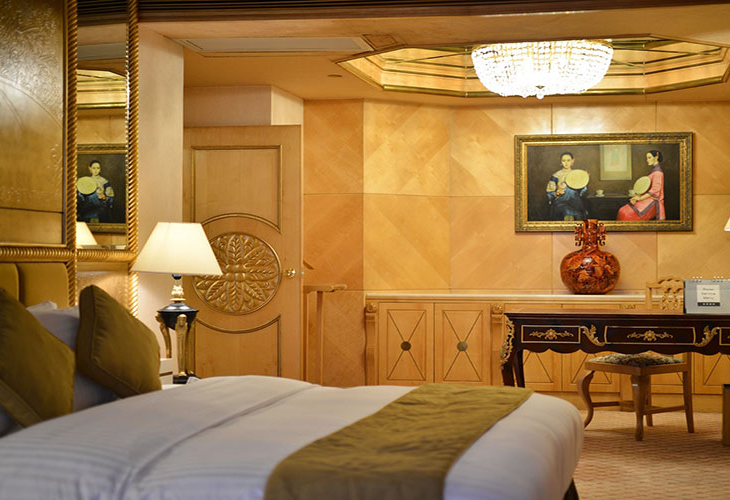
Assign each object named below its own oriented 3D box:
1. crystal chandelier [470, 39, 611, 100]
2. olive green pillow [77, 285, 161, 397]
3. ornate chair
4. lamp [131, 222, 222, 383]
[{"bbox_3d":[1.166,-1.175,6.902,0.950,0.360,0.950,0,-1,9],"label":"crystal chandelier"},{"bbox_3d":[-0.900,0.382,3.852,0.130,0.390,0.390,-33,-54,12],"label":"olive green pillow"},{"bbox_3d":[1.744,0.676,6.700,0.540,1.000,0.520,0,-1,-30],"label":"ornate chair"},{"bbox_3d":[-0.856,0.244,4.747,0.410,0.735,0.410,0,-1,0],"label":"lamp"}]

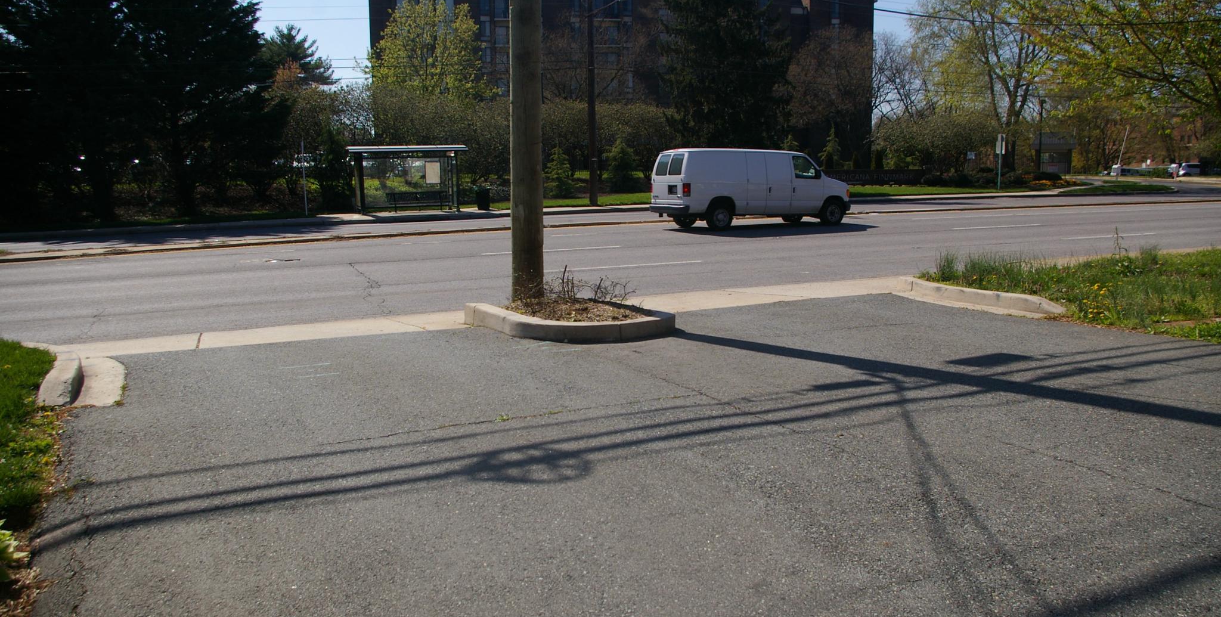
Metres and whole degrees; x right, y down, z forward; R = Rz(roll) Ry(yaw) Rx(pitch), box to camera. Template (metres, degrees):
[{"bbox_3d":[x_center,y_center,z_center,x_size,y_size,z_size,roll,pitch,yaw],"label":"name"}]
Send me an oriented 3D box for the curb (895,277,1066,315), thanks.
[{"bbox_3d":[4.303,-0.190,10.964,0.480,0.180,2.600,-5,9,-24],"label":"curb"}]

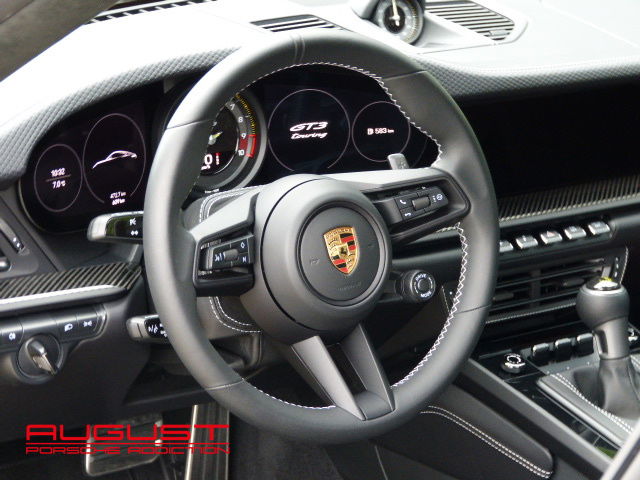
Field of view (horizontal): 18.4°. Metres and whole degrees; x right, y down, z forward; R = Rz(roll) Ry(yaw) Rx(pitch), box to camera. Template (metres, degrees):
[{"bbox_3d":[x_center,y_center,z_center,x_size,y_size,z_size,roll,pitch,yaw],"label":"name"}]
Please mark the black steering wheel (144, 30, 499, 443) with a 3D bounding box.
[{"bbox_3d":[-0.007,-0.002,1.734,0.360,0.360,0.095,-15,5,-33],"label":"black steering wheel"}]

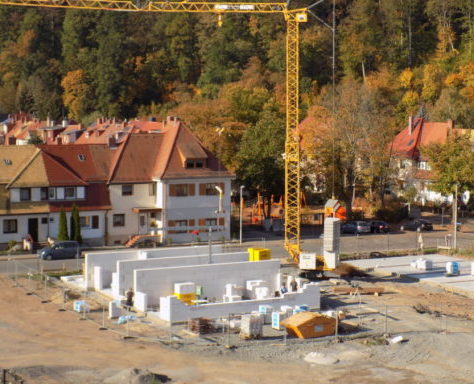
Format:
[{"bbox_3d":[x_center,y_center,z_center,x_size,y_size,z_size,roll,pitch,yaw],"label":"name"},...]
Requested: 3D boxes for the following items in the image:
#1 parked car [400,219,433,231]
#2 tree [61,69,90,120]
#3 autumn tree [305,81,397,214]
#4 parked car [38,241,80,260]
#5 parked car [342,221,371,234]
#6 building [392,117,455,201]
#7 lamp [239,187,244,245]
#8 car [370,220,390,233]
[{"bbox_3d":[21.201,3.790,122.071,1.760,1.440,4.350,-4,7,-35],"label":"parked car"},{"bbox_3d":[-41.334,-24.186,265.000,7.300,15.000,7.300,0,6,0],"label":"tree"},{"bbox_3d":[14.251,-5.587,130.000,10.900,17.000,10.300,0,6,0],"label":"autumn tree"},{"bbox_3d":[-17.018,5.491,98.929,3.950,1.590,1.700,-2,6,-20],"label":"parked car"},{"bbox_3d":[13.893,3.879,120.791,1.760,1.470,4.400,-2,6,-25],"label":"parked car"},{"bbox_3d":[27.516,-4.834,154.000,10.200,12.000,9.300,3,6,25],"label":"building"},{"bbox_3d":[0.472,2.390,106.284,0.300,6.100,0.700,-2,6,-22],"label":"lamp"},{"bbox_3d":[16.209,3.832,121.441,1.730,1.450,4.200,-3,6,-27],"label":"car"}]

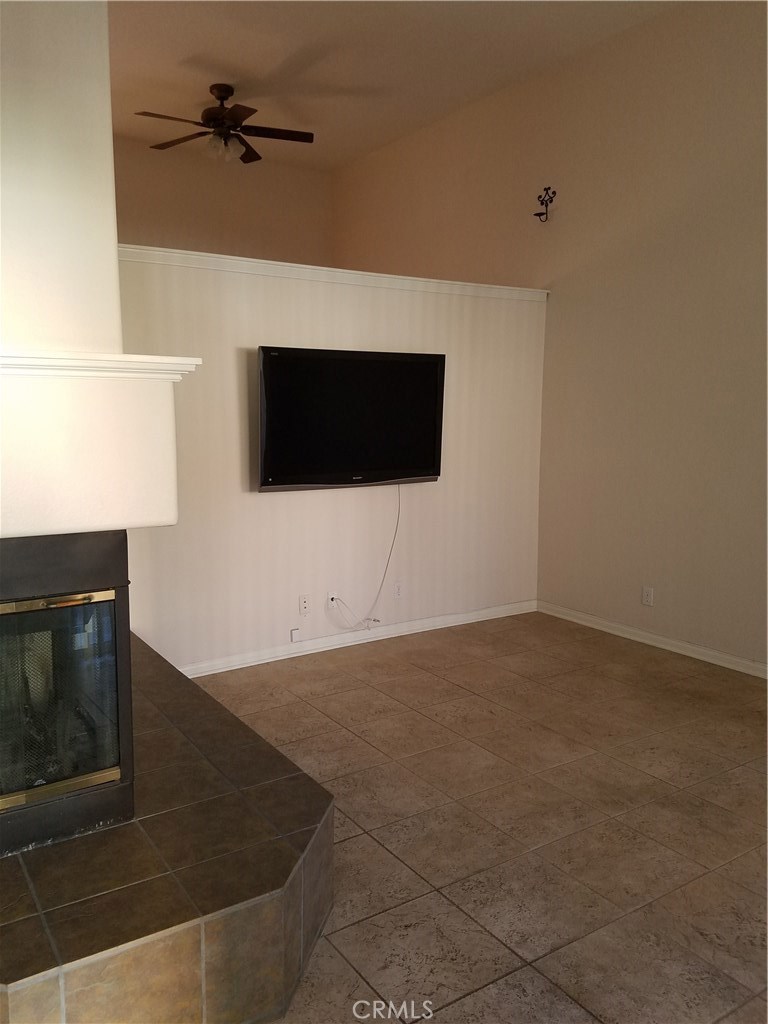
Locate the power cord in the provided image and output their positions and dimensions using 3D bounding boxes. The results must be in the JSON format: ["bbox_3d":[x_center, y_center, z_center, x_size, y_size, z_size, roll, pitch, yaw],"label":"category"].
[{"bbox_3d":[-0.116,0.298,4.923,0.540,0.920,0.100,-5,9,-33],"label":"power cord"}]

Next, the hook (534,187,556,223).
[{"bbox_3d":[1.127,-2.193,5.476,0.135,0.245,0.178,-5,9,-33],"label":"hook"}]

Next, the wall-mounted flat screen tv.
[{"bbox_3d":[-0.182,-0.564,4.656,1.255,0.790,0.115,-4,11,-32],"label":"wall-mounted flat screen tv"}]

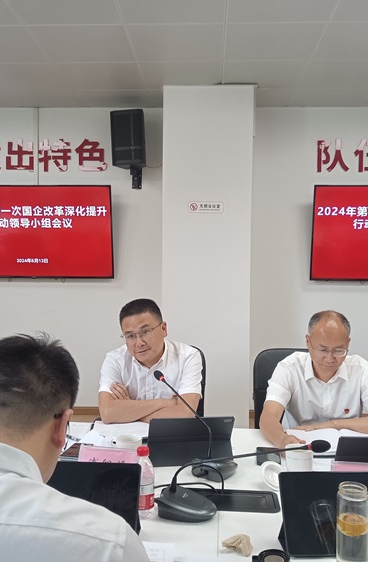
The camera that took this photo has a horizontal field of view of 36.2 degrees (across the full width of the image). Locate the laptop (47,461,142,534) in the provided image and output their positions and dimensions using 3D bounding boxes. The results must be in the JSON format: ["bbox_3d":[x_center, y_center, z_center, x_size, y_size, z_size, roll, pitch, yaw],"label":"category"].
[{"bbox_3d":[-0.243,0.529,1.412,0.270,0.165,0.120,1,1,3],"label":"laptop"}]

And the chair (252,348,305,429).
[{"bbox_3d":[0.571,0.839,2.558,0.580,1.000,0.620,1,1,3],"label":"chair"}]

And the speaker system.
[{"bbox_3d":[-0.473,-1.210,4.798,0.290,0.460,0.260,1,6,16],"label":"speaker system"}]

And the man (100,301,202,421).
[{"bbox_3d":[-0.144,0.701,2.428,0.500,1.270,0.680,1,1,3],"label":"man"}]

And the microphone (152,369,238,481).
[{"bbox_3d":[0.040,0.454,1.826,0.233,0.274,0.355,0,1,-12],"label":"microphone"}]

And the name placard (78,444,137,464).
[{"bbox_3d":[-0.208,0.541,1.660,0.200,0.102,0.075,1,1,18],"label":"name placard"}]

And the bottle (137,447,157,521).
[{"bbox_3d":[-0.104,0.523,1.475,0.062,0.176,0.062,1,1,3],"label":"bottle"}]

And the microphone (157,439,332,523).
[{"bbox_3d":[0.134,0.504,1.439,0.440,0.220,0.130,1,2,23],"label":"microphone"}]

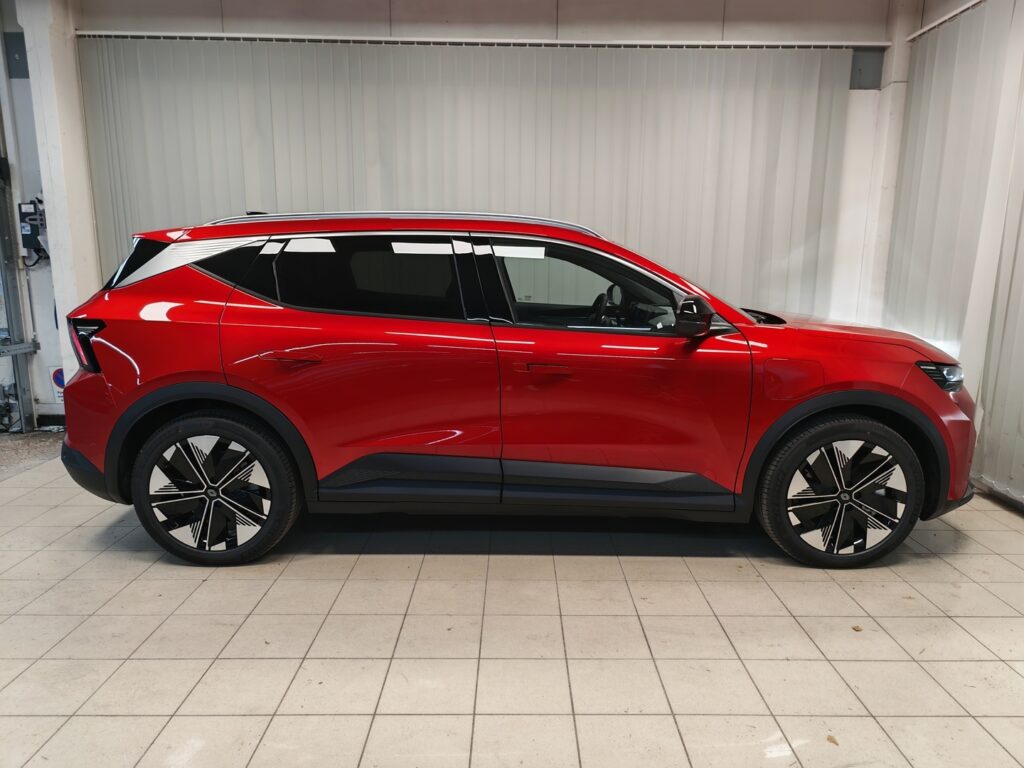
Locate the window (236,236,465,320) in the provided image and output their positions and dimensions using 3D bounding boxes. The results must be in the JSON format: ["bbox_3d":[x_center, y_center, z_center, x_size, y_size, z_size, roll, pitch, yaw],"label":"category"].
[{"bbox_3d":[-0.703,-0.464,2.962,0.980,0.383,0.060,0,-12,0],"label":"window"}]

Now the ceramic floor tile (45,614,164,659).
[{"bbox_3d":[-1.463,0.918,2.477,0.298,0.010,0.298,0,9,0],"label":"ceramic floor tile"}]

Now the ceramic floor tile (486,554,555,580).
[{"bbox_3d":[0.038,0.819,3.043,0.295,0.010,0.294,0,10,0],"label":"ceramic floor tile"}]

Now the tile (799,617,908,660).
[{"bbox_3d":[1.242,0.931,2.486,0.298,0.010,0.294,0,10,0],"label":"tile"}]

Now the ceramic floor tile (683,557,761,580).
[{"bbox_3d":[0.938,0.827,3.063,0.297,0.010,0.297,0,10,0],"label":"ceramic floor tile"}]

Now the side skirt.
[{"bbox_3d":[0.072,0.442,2.989,1.850,0.305,0.100,0,10,0],"label":"side skirt"}]

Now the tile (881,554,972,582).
[{"bbox_3d":[1.825,0.826,3.047,0.296,0.012,0.296,0,10,0],"label":"tile"}]

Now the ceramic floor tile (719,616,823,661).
[{"bbox_3d":[0.932,0.922,2.464,0.296,0.012,0.296,0,10,0],"label":"ceramic floor tile"}]

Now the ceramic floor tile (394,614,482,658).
[{"bbox_3d":[-0.263,0.926,2.484,0.298,0.010,0.294,0,10,0],"label":"ceramic floor tile"}]

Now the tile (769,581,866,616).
[{"bbox_3d":[1.230,0.873,2.755,0.296,0.012,0.296,0,10,0],"label":"tile"}]

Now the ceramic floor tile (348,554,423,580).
[{"bbox_3d":[-0.564,0.822,3.071,0.298,0.010,0.298,0,9,0],"label":"ceramic floor tile"}]

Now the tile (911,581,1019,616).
[{"bbox_3d":[1.838,0.879,2.771,0.297,0.010,0.297,0,10,0],"label":"tile"}]

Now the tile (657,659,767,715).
[{"bbox_3d":[0.637,0.973,2.185,0.298,0.010,0.298,0,9,0],"label":"tile"}]

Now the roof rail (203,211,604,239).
[{"bbox_3d":[-0.490,-0.726,3.092,1.824,0.111,0.060,0,9,0],"label":"roof rail"}]

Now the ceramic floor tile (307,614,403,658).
[{"bbox_3d":[-0.564,0.924,2.483,0.298,0.010,0.294,0,10,0],"label":"ceramic floor tile"}]

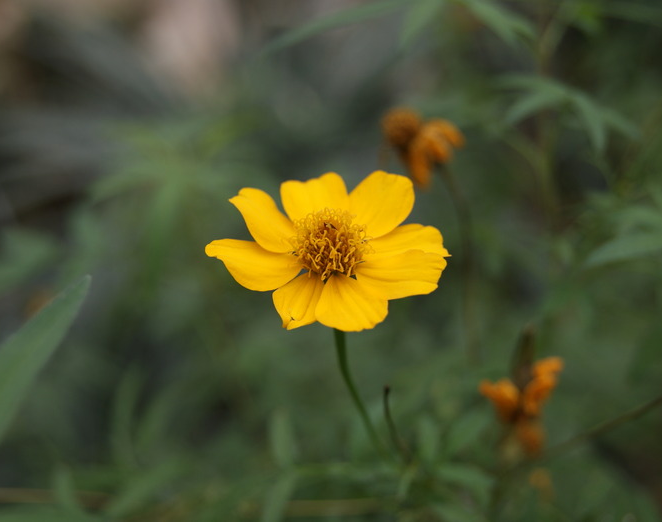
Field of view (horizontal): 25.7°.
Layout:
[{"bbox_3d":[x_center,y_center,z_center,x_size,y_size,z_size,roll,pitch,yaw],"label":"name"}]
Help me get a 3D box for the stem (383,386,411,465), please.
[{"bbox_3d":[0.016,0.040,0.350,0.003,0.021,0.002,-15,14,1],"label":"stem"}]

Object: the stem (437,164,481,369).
[{"bbox_3d":[0.035,0.001,0.383,0.005,0.055,0.004,-10,11,5],"label":"stem"}]

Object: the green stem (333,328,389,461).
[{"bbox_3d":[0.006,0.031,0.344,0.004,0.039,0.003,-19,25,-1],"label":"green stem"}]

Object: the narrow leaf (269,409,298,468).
[{"bbox_3d":[-0.012,0.044,0.363,0.005,0.016,0.003,-11,7,-3],"label":"narrow leaf"}]

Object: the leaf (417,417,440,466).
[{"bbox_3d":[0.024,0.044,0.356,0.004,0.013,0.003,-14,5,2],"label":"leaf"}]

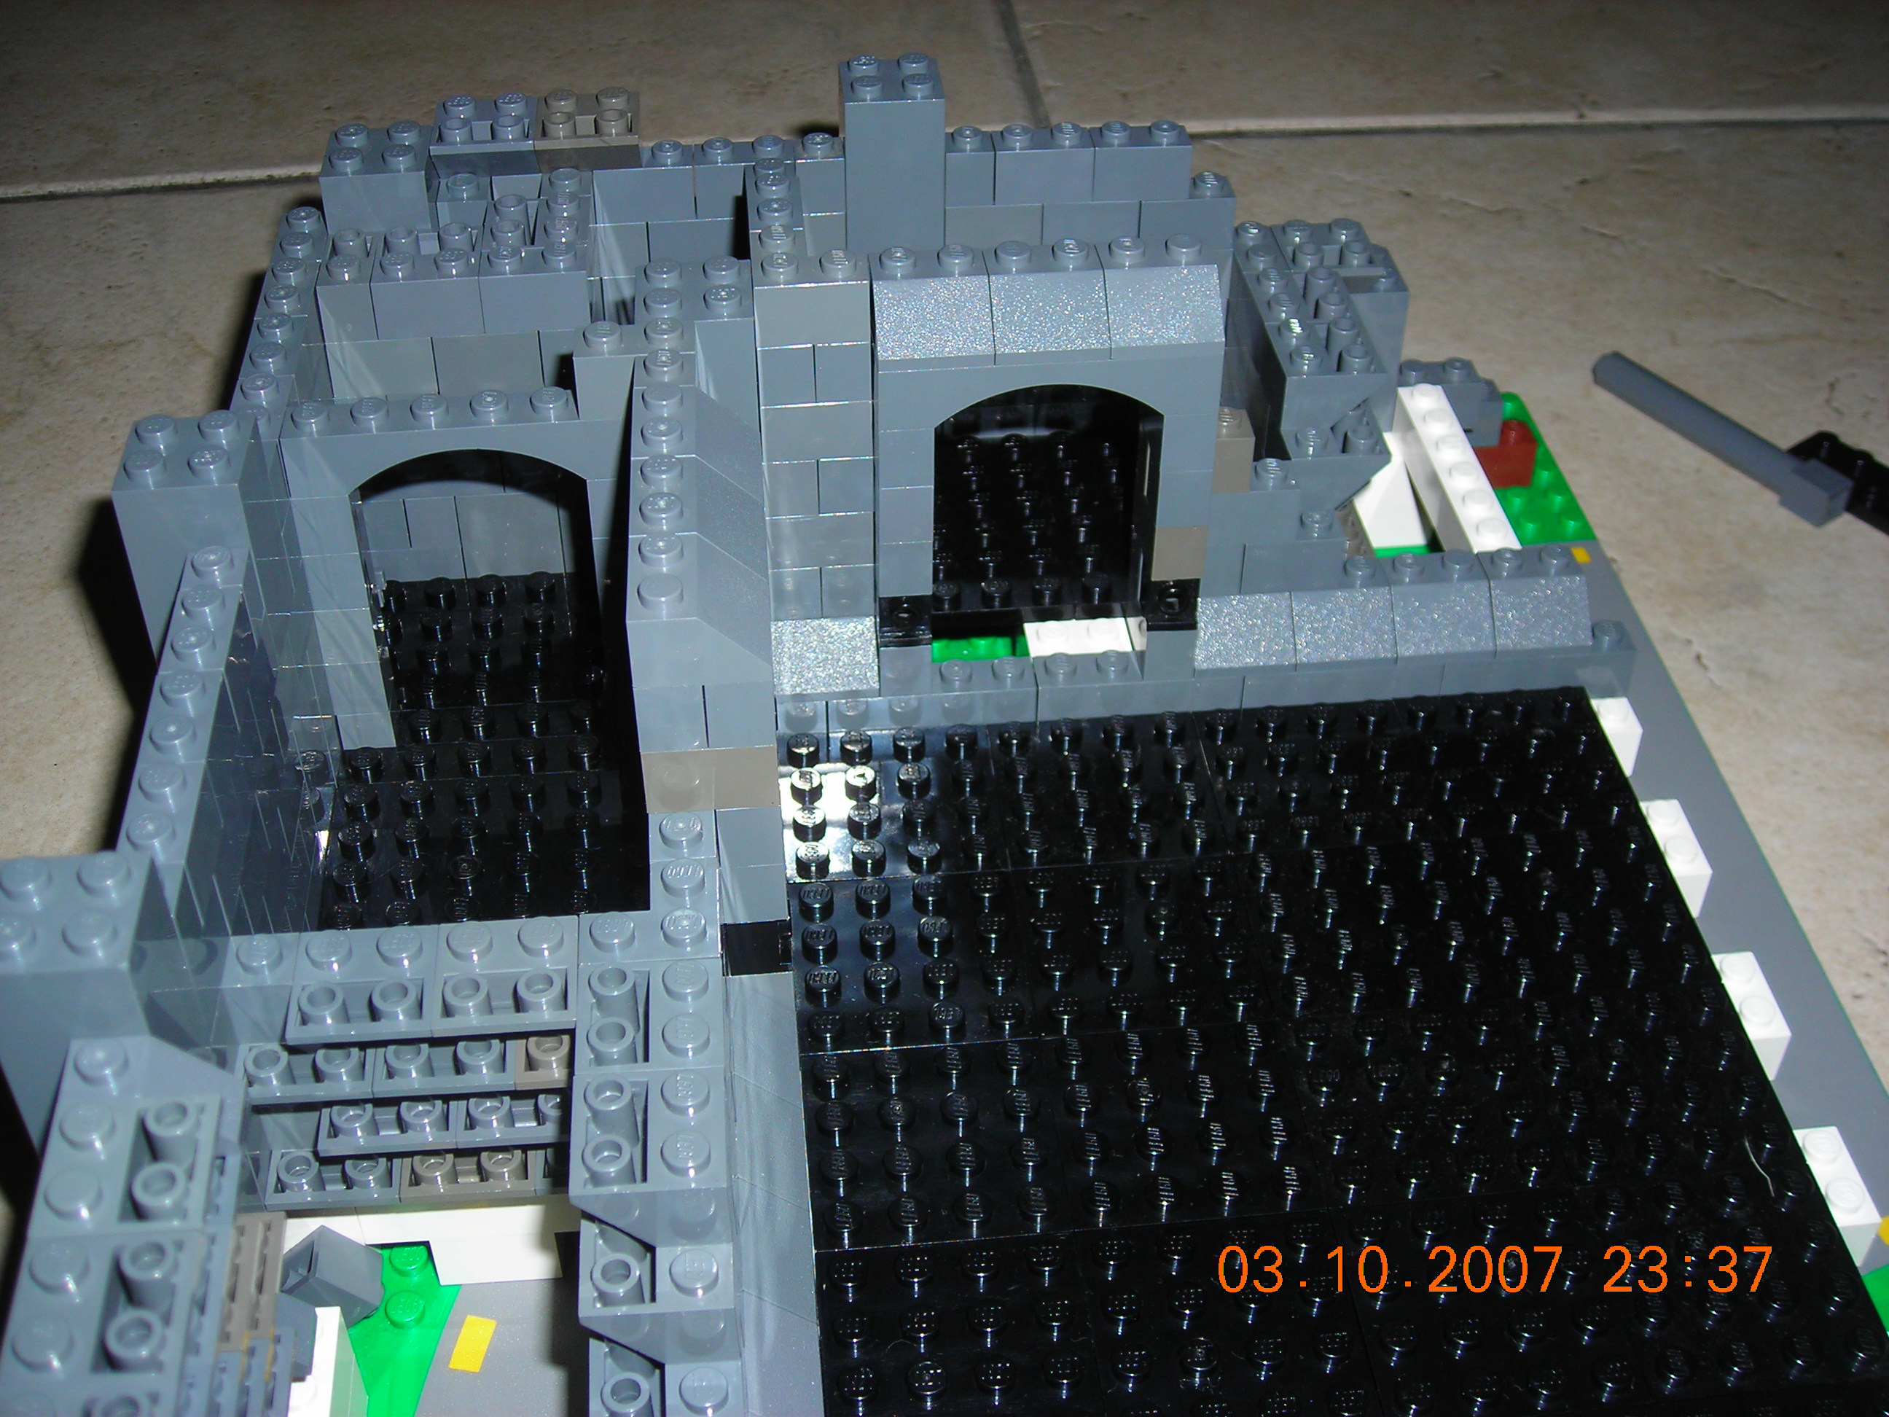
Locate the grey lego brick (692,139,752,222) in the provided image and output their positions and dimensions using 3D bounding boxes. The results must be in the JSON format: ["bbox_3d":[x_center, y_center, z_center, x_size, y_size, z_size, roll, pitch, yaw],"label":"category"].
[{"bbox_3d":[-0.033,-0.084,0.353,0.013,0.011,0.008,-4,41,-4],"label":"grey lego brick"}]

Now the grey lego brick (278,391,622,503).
[{"bbox_3d":[-0.064,-0.036,0.296,0.048,0.011,0.008,-3,41,-4],"label":"grey lego brick"}]

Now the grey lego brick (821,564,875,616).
[{"bbox_3d":[-0.015,-0.021,0.338,0.008,0.011,0.009,-4,41,-4],"label":"grey lego brick"}]

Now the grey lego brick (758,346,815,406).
[{"bbox_3d":[-0.022,-0.049,0.313,0.008,0.010,0.008,-4,41,-4],"label":"grey lego brick"}]

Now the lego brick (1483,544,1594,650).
[{"bbox_3d":[0.093,-0.017,0.352,0.016,0.011,0.016,-4,41,-4],"label":"lego brick"}]

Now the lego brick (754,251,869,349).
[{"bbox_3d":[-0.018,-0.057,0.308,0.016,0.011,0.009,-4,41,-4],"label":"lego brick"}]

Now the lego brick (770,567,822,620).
[{"bbox_3d":[-0.023,-0.021,0.337,0.008,0.011,0.009,-4,41,-4],"label":"lego brick"}]

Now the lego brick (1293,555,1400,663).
[{"bbox_3d":[0.061,-0.016,0.347,0.016,0.011,0.016,-4,41,-4],"label":"lego brick"}]

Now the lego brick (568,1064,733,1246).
[{"bbox_3d":[-0.030,0.046,0.230,0.016,0.011,0.016,-3,40,-5],"label":"lego brick"}]

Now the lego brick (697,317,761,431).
[{"bbox_3d":[-0.034,-0.046,0.309,0.016,0.030,0.016,-4,41,-4],"label":"lego brick"}]

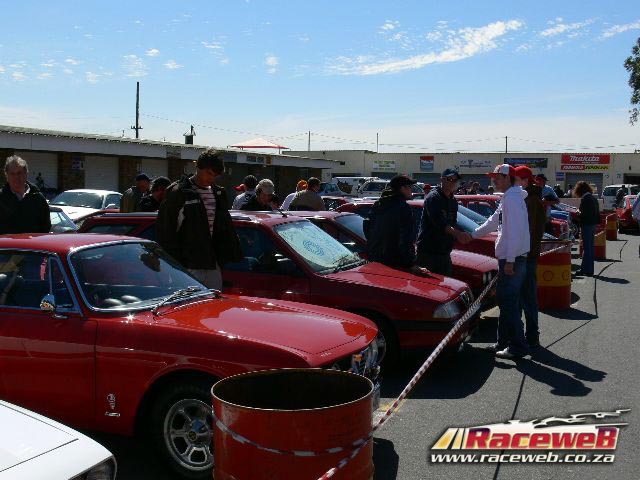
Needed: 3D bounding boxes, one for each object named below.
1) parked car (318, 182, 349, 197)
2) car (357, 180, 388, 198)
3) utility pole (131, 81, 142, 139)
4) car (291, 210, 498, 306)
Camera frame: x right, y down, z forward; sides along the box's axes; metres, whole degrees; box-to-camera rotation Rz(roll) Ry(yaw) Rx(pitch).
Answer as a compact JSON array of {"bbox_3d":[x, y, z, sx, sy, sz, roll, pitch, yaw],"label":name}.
[{"bbox_3d":[0.470,-2.307,44.945,1.750,1.650,4.400,1,4,12],"label":"parked car"},{"bbox_3d":[3.344,-2.404,46.442,1.800,1.800,4.600,1,4,20],"label":"car"},{"bbox_3d":[-16.197,-8.503,71.599,1.050,10.900,0.280,-1,4,-13],"label":"utility pole"},{"bbox_3d":[0.187,0.291,10.070,4.150,1.350,1.630,1,4,21],"label":"car"}]

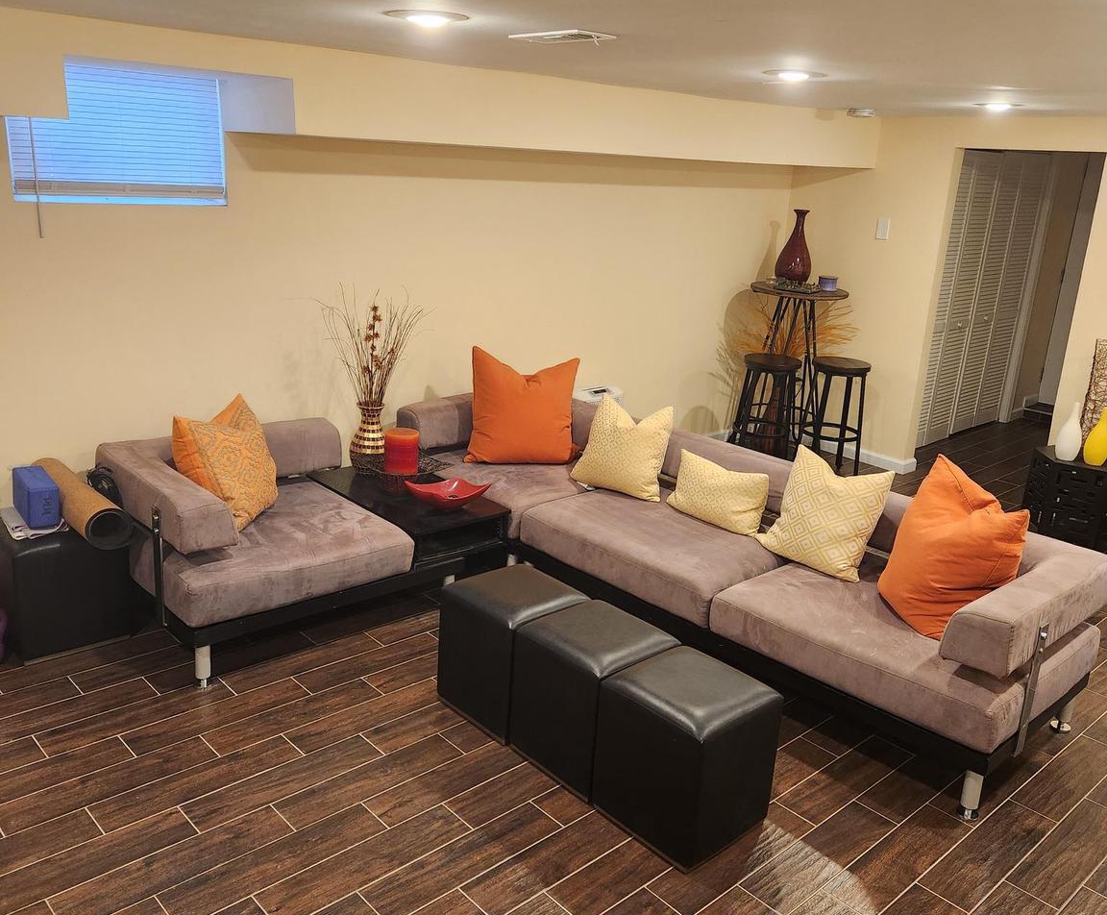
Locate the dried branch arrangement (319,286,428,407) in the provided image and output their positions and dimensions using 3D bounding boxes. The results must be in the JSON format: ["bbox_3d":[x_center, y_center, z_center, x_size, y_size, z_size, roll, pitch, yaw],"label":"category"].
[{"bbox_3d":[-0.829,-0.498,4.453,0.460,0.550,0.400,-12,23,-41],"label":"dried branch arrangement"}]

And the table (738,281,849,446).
[{"bbox_3d":[1.527,-0.537,6.375,0.595,1.124,0.595,-12,23,-41],"label":"table"}]

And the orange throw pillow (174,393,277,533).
[{"bbox_3d":[-1.254,0.004,3.855,0.150,0.450,0.450,-20,13,13],"label":"orange throw pillow"}]

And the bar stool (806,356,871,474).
[{"bbox_3d":[1.694,-0.194,5.923,0.399,0.754,0.399,-12,23,-41],"label":"bar stool"}]

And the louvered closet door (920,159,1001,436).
[{"bbox_3d":[2.742,-1.080,6.805,0.805,2.013,0.037,-12,23,-41],"label":"louvered closet door"}]

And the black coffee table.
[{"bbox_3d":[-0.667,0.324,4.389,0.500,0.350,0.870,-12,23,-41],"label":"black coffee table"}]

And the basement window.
[{"bbox_3d":[-1.620,-1.213,3.714,0.800,0.498,0.055,-12,23,-41],"label":"basement window"}]

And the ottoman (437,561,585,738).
[{"bbox_3d":[-0.124,0.654,3.370,0.371,0.421,0.375,-12,23,-41],"label":"ottoman"}]

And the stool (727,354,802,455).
[{"bbox_3d":[1.334,-0.236,6.136,0.370,0.730,0.370,-12,23,-41],"label":"stool"}]

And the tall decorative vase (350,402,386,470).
[{"bbox_3d":[-0.856,-0.092,4.578,0.200,0.310,0.200,4,17,-1],"label":"tall decorative vase"}]

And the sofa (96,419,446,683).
[{"bbox_3d":[-1.132,0.306,3.888,0.988,0.664,0.869,-12,23,-41],"label":"sofa"}]

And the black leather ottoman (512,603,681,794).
[{"bbox_3d":[0.117,0.762,3.148,0.375,0.425,0.385,-12,23,-41],"label":"black leather ottoman"}]

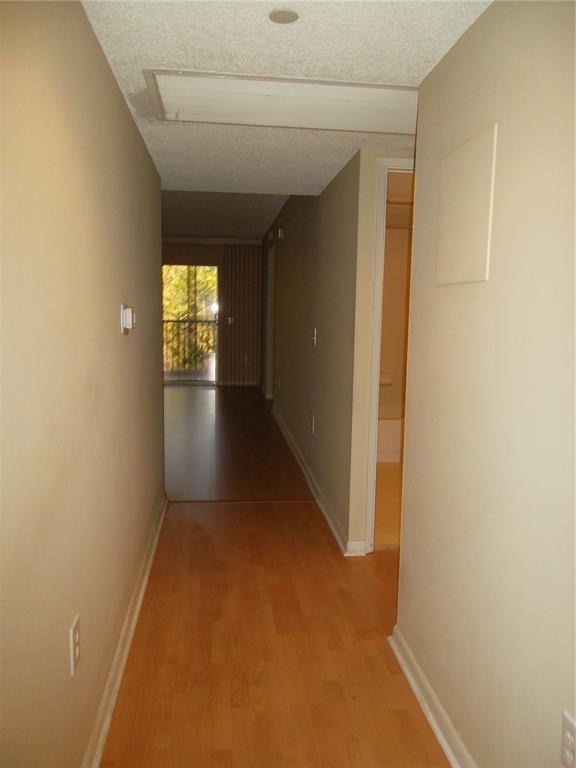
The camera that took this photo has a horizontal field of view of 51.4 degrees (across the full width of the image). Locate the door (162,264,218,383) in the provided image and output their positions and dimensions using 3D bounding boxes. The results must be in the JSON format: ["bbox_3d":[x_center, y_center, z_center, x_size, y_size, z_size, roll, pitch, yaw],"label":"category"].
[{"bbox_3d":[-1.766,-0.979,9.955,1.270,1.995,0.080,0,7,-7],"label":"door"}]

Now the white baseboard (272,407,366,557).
[{"bbox_3d":[0.118,0.613,5.414,0.122,0.088,4.409,0,7,-7],"label":"white baseboard"}]

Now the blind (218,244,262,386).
[{"bbox_3d":[-0.781,-1.113,9.849,0.721,2.324,0.100,0,7,-7],"label":"blind"}]

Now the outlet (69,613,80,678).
[{"bbox_3d":[-0.538,0.666,1.525,0.008,0.121,0.086,0,7,-7],"label":"outlet"}]

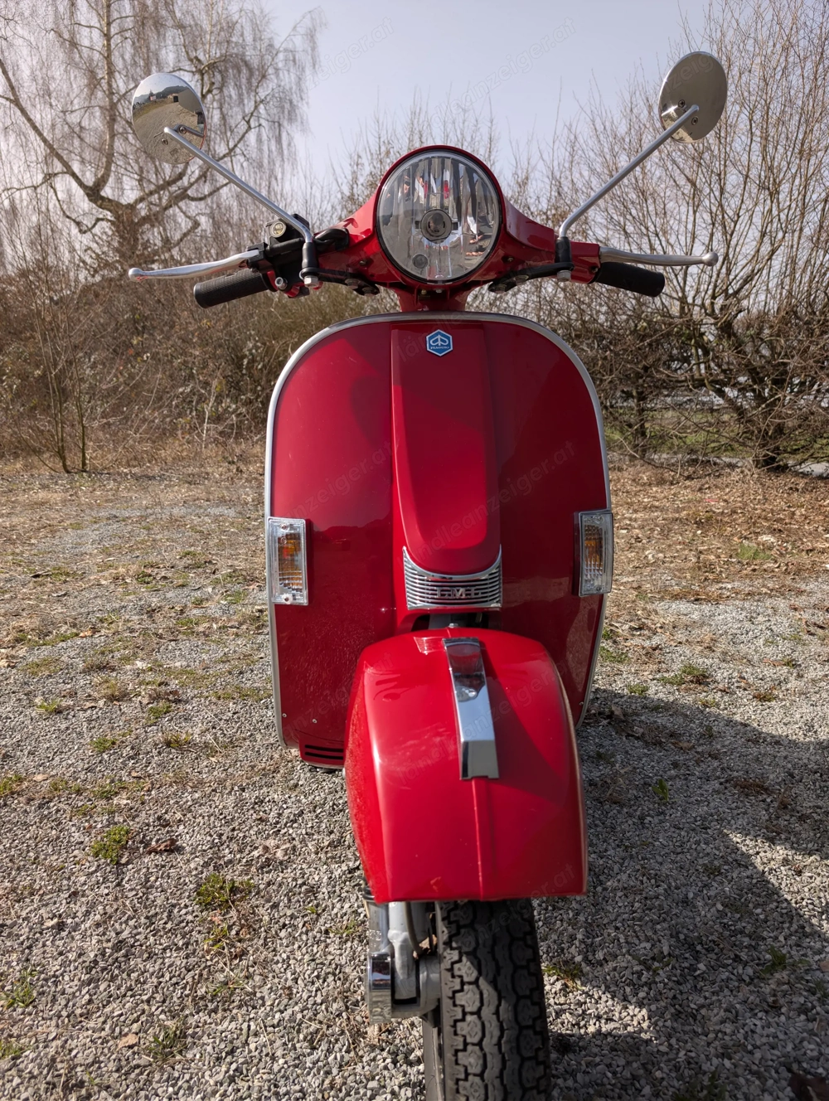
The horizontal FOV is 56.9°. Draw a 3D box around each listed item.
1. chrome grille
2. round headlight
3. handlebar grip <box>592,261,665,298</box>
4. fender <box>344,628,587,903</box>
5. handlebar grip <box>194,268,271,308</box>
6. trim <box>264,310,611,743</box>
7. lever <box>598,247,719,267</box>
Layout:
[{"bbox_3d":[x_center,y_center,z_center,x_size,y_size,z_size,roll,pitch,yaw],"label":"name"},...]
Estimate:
[{"bbox_3d":[0.045,0.040,0.910,0.118,0.078,0.055,-1,11,-5],"label":"chrome grille"},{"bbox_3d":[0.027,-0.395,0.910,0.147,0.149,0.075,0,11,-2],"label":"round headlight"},{"bbox_3d":[0.299,-0.382,1.075,0.108,0.034,0.034,5,11,-15],"label":"handlebar grip"},{"bbox_3d":[0.047,0.190,0.775,0.226,0.230,0.410,0,11,-2],"label":"fender"},{"bbox_3d":[-0.246,-0.359,1.045,0.110,0.034,0.034,-10,12,9],"label":"handlebar grip"},{"bbox_3d":[0.031,-0.022,1.047,0.455,0.590,0.140,-1,11,-5],"label":"trim"},{"bbox_3d":[0.330,-0.395,1.030,0.170,0.024,0.030,1,12,-12],"label":"lever"}]

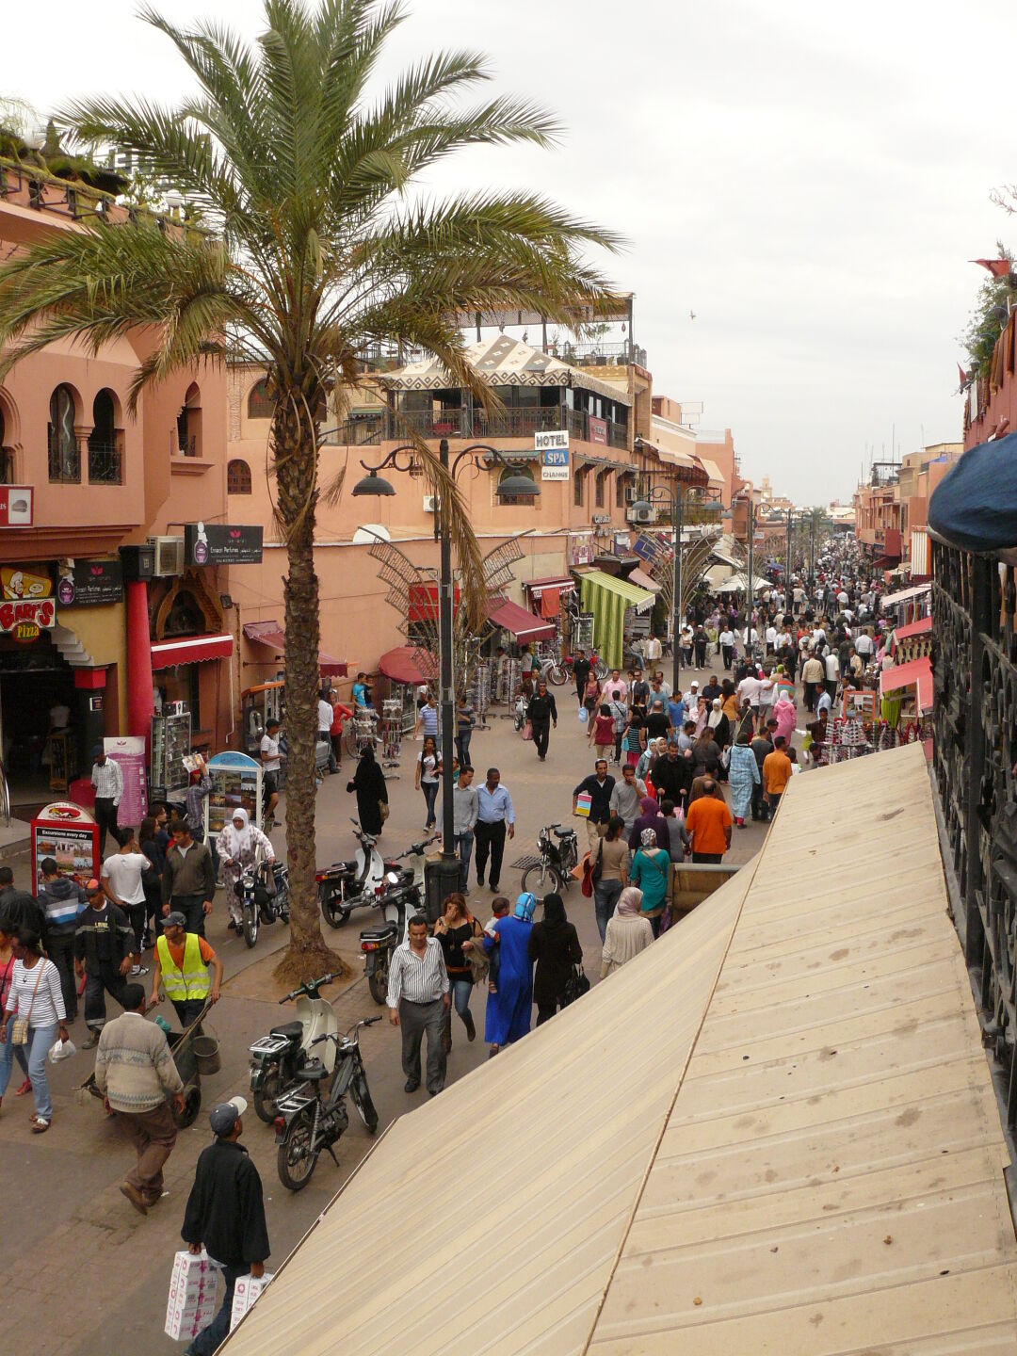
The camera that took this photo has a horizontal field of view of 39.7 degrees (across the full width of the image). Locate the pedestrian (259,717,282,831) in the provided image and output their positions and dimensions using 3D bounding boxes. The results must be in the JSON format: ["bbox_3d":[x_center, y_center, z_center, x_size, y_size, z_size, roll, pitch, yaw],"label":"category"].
[{"bbox_3d":[-4.101,1.654,24.219,0.460,1.800,0.460,-1,6,-8],"label":"pedestrian"}]

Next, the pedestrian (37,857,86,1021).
[{"bbox_3d":[-4.898,2.818,15.431,0.520,1.730,0.380,-1,6,-6],"label":"pedestrian"}]

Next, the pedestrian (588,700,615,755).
[{"bbox_3d":[2.018,1.328,29.924,0.480,1.570,0.360,1,6,6],"label":"pedestrian"}]

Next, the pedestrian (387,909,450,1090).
[{"bbox_3d":[-0.851,3.095,13.477,0.560,1.680,0.380,0,6,0],"label":"pedestrian"}]

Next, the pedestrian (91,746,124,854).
[{"bbox_3d":[-6.591,1.990,23.084,0.500,1.760,0.380,3,7,22],"label":"pedestrian"}]

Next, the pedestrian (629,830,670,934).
[{"bbox_3d":[1.748,2.654,17.432,0.500,1.630,0.360,1,6,6],"label":"pedestrian"}]

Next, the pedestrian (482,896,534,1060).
[{"bbox_3d":[0.005,2.999,14.521,0.540,1.640,0.430,1,6,8],"label":"pedestrian"}]

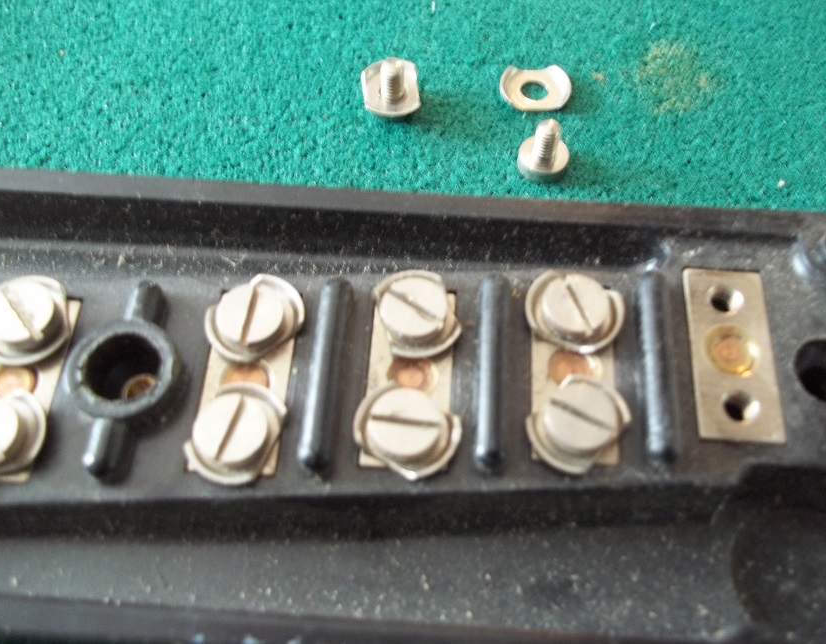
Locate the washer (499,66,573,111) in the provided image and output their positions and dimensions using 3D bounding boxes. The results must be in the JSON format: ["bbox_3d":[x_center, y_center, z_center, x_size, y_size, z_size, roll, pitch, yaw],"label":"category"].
[{"bbox_3d":[0.021,-0.040,0.135,0.012,0.002,0.009,4,60,0],"label":"washer"}]

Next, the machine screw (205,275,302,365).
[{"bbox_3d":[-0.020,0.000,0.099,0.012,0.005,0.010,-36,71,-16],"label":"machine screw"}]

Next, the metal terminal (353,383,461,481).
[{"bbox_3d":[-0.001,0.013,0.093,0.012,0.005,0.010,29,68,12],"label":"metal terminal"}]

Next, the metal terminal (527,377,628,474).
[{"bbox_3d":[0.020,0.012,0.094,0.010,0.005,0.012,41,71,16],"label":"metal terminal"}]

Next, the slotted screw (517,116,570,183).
[{"bbox_3d":[0.021,-0.028,0.125,0.008,0.011,0.008,2,60,3],"label":"slotted screw"}]

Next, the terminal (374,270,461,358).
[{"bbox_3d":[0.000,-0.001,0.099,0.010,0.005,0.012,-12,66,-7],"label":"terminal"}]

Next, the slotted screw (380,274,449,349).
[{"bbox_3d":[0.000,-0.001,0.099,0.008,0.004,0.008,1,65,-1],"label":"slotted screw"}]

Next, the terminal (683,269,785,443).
[{"bbox_3d":[0.040,0.004,0.101,0.010,0.002,0.023,4,65,0],"label":"terminal"}]

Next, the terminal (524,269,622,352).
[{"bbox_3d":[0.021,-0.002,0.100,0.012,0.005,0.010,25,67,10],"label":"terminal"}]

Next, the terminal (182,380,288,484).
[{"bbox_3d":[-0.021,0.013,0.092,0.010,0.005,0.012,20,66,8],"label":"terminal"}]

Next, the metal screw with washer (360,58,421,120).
[{"bbox_3d":[-0.003,-0.039,0.131,0.010,0.011,0.012,-5,60,-4],"label":"metal screw with washer"}]

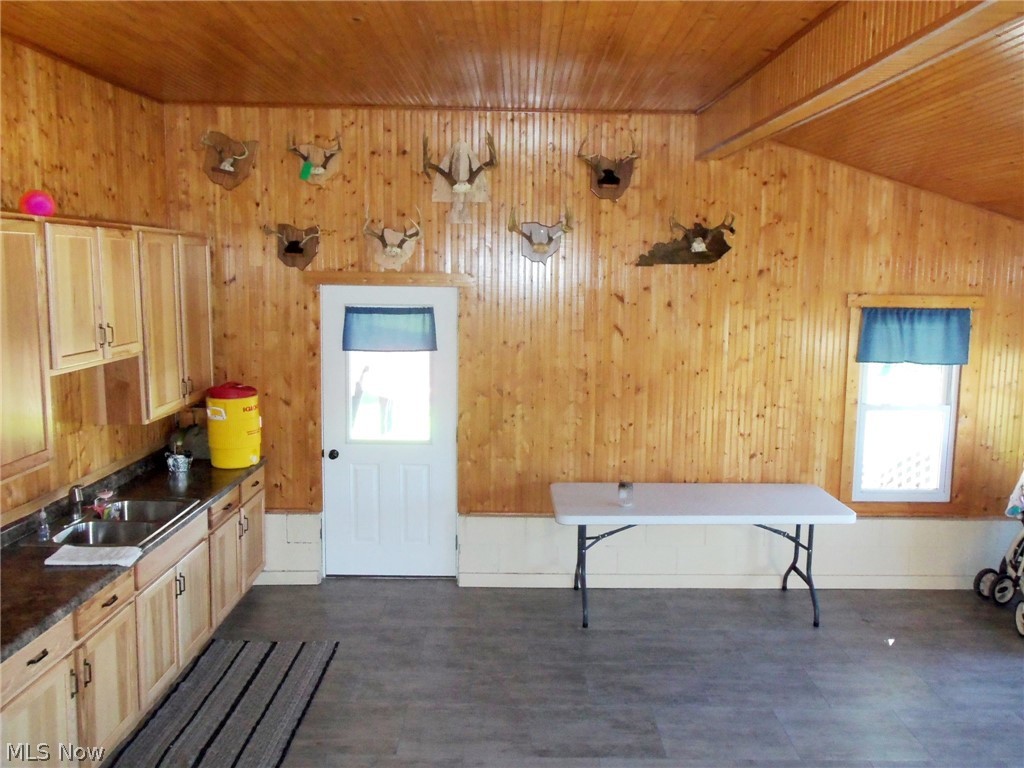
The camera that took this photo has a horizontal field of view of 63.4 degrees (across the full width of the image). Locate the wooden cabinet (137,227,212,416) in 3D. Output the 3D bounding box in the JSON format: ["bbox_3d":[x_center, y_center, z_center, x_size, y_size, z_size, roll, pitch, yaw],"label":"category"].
[{"bbox_3d":[-2.140,-0.383,4.980,0.310,1.055,1.030,0,8,1],"label":"wooden cabinet"}]

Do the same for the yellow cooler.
[{"bbox_3d":[-1.797,0.260,5.349,0.325,0.515,0.330,3,8,19],"label":"yellow cooler"}]

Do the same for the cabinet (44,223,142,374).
[{"bbox_3d":[-2.149,-0.437,3.995,0.310,0.687,0.890,0,8,1],"label":"cabinet"}]

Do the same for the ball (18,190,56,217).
[{"bbox_3d":[-2.109,-0.778,3.682,0.146,0.146,0.146,0,8,0],"label":"ball"}]

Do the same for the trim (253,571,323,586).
[{"bbox_3d":[-1.552,1.349,5.718,0.460,0.100,0.030,0,8,1],"label":"trim"}]

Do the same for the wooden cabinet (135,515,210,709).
[{"bbox_3d":[-2.005,1.147,4.210,0.600,0.840,0.905,0,8,1],"label":"wooden cabinet"}]

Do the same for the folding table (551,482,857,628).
[{"bbox_3d":[1.176,1.099,5.313,1.830,0.740,0.760,0,8,1],"label":"folding table"}]

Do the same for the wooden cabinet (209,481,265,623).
[{"bbox_3d":[-1.995,1.021,5.165,0.600,0.840,1.030,0,8,1],"label":"wooden cabinet"}]

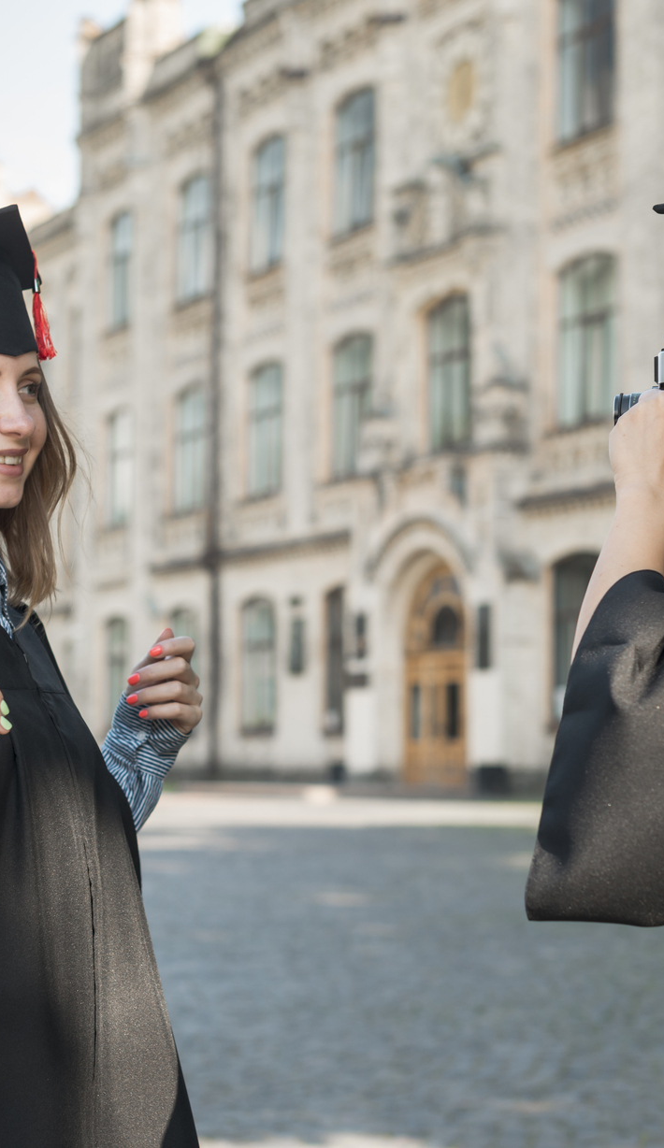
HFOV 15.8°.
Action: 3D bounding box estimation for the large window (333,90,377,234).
[{"bbox_3d":[0.519,-8.474,48.730,0.300,2.862,1.923,3,-5,-27],"label":"large window"}]

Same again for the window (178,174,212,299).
[{"bbox_3d":[-3.057,-7.510,53.298,0.200,2.720,1.700,2,-5,-26],"label":"window"}]

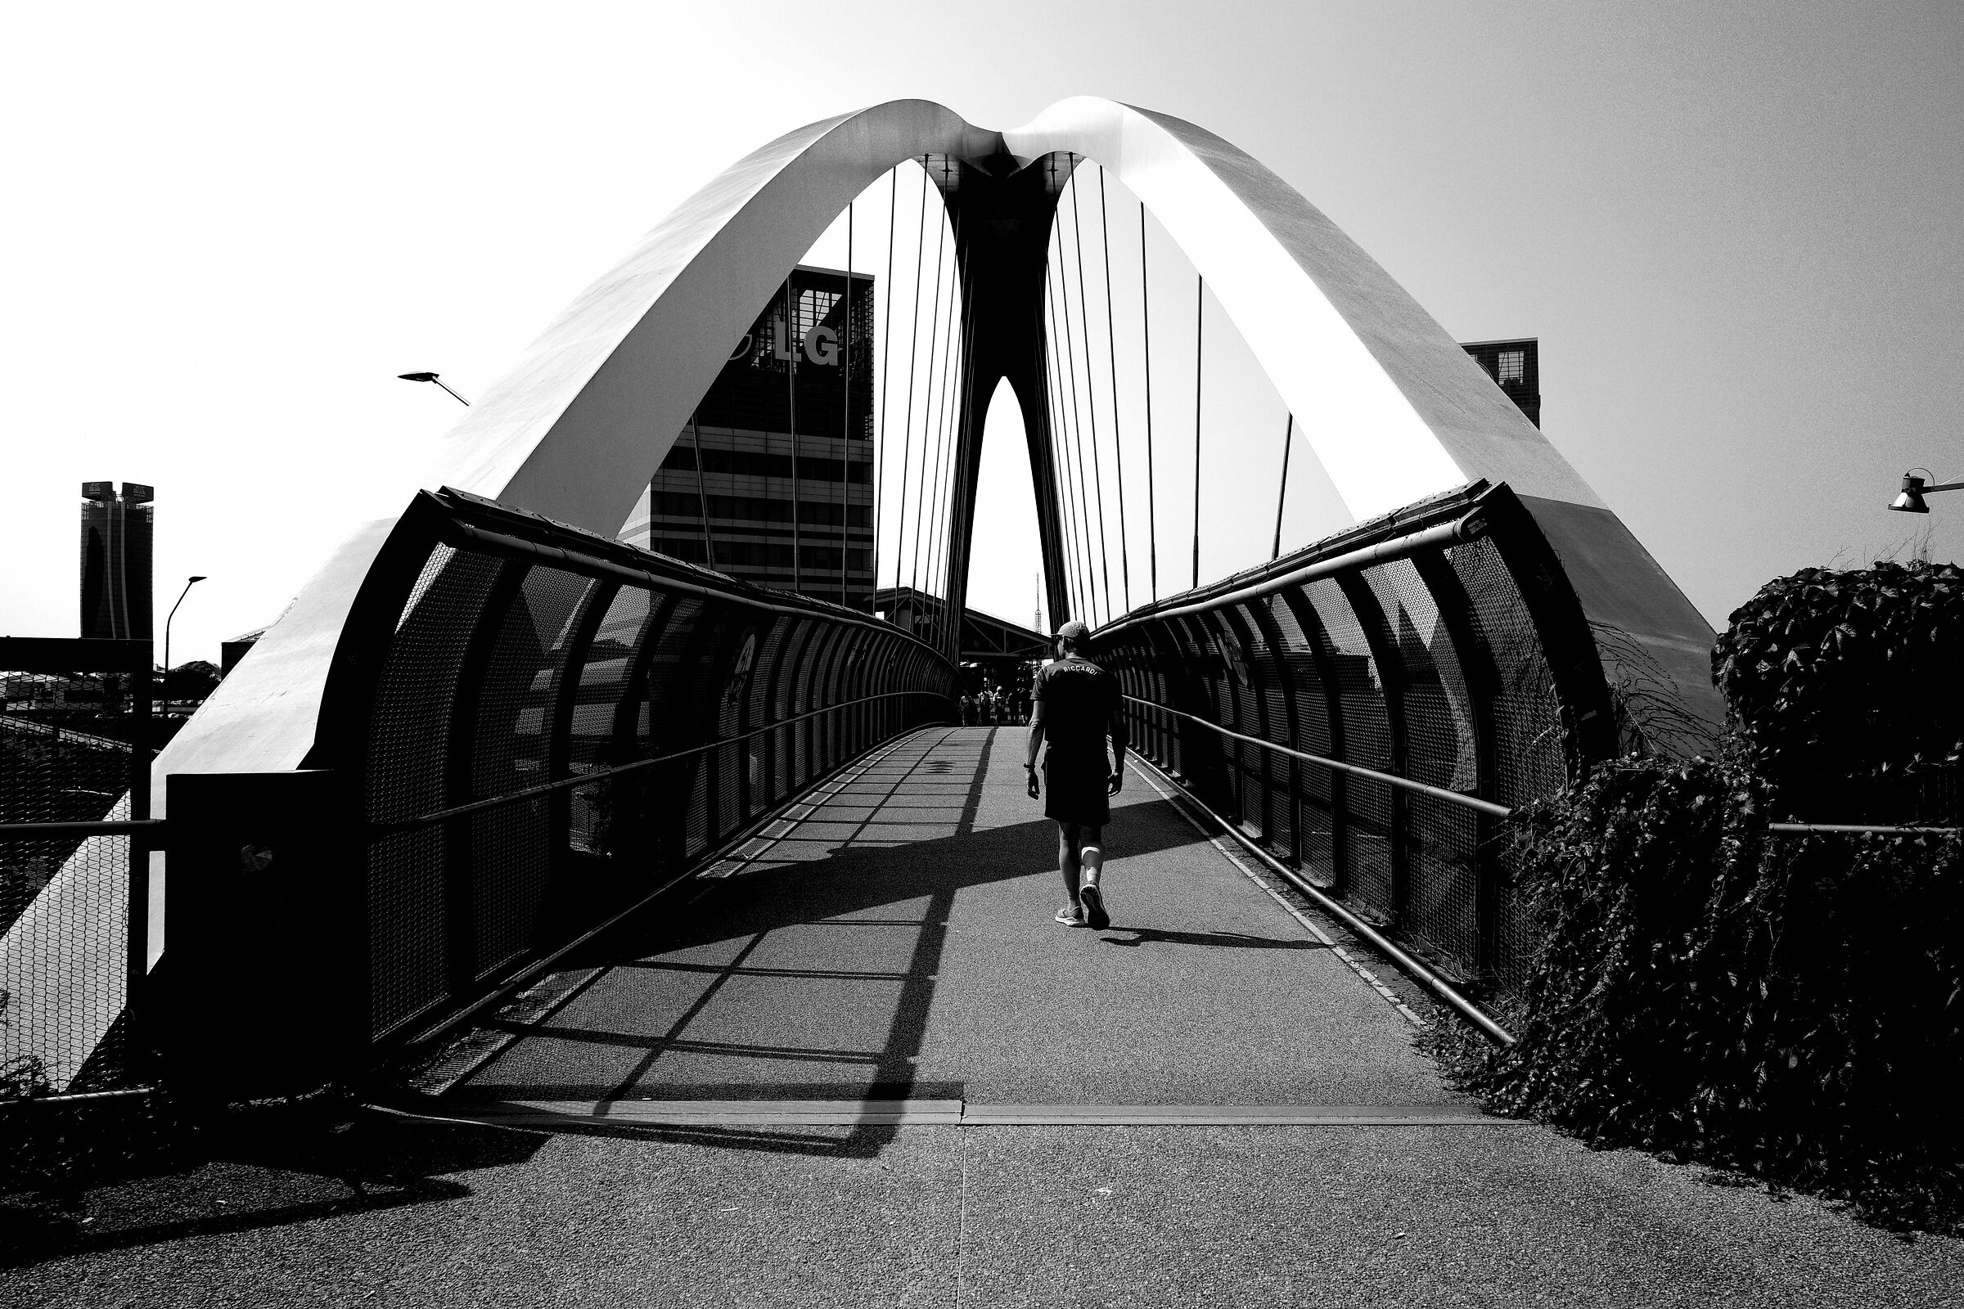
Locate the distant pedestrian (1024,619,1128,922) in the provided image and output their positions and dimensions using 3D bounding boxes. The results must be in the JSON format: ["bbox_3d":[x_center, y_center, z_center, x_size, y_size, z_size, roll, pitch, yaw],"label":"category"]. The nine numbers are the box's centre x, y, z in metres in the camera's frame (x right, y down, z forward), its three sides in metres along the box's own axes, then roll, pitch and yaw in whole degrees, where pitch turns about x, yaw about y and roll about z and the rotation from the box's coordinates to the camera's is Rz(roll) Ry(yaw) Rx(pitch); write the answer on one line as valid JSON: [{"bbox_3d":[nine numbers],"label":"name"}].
[{"bbox_3d":[0.549,0.689,8.883,0.590,1.764,0.500,0,-2,-3],"label":"distant pedestrian"}]

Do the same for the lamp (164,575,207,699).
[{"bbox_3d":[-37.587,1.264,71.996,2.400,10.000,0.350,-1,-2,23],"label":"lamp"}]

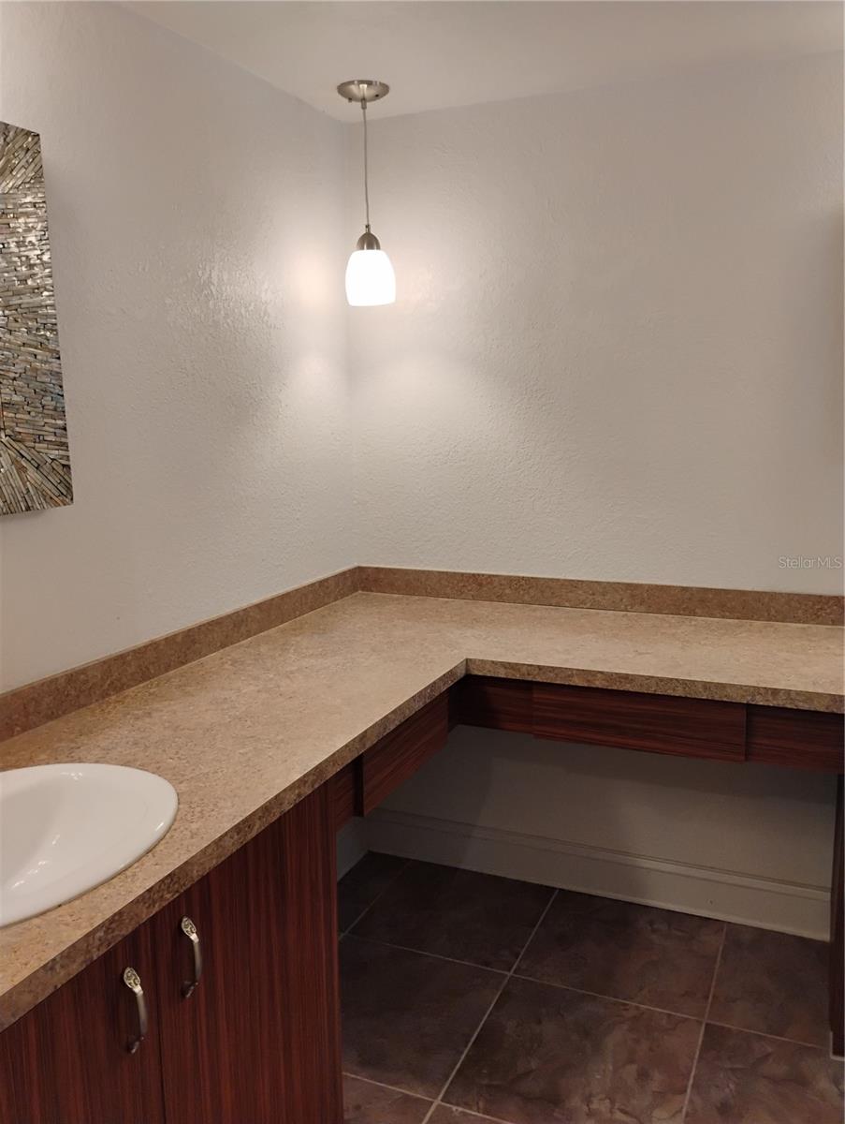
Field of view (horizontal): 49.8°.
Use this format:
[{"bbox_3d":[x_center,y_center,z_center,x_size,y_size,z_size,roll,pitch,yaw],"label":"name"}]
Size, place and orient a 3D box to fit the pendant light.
[{"bbox_3d":[-0.141,-0.924,2.309,0.129,0.518,0.129,-1,9,0],"label":"pendant light"}]

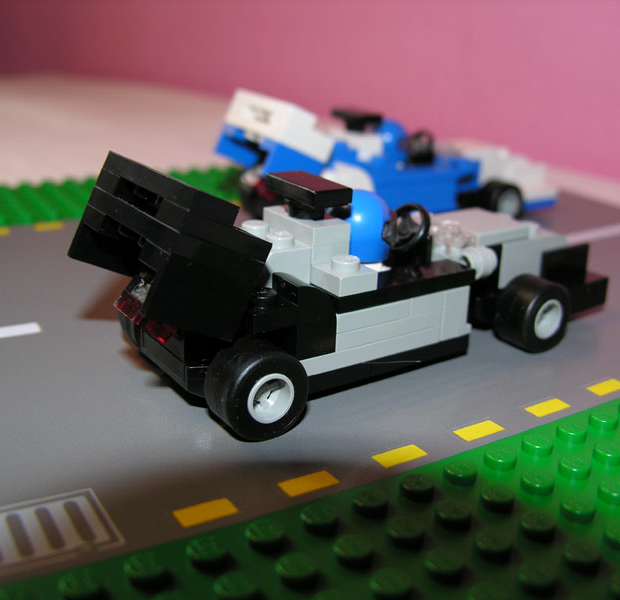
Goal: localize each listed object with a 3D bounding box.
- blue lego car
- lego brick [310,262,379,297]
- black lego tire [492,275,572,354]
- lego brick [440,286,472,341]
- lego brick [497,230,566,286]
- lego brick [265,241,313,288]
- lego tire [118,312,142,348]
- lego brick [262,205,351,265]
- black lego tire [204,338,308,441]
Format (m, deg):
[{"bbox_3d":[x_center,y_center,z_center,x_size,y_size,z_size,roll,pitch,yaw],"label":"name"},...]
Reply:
[{"bbox_3d":[0.027,-0.044,0.249,0.109,0.042,0.042,-9,22,-28],"label":"blue lego car"},{"bbox_3d":[0.006,-0.004,0.135,0.008,0.003,0.008,-11,23,-32],"label":"lego brick"},{"bbox_3d":[0.045,0.003,0.163,0.014,0.014,0.009,-11,23,-32],"label":"black lego tire"},{"bbox_3d":[0.025,0.001,0.151,0.008,0.010,0.008,-11,23,-32],"label":"lego brick"},{"bbox_3d":[0.043,-0.010,0.176,0.021,0.010,0.016,-11,23,-32],"label":"lego brick"},{"bbox_3d":[-0.008,-0.007,0.140,0.008,0.008,0.016,-11,23,-32],"label":"lego brick"},{"bbox_3d":[-0.026,0.005,0.151,0.014,0.014,0.009,-11,23,-32],"label":"lego tire"},{"bbox_3d":[-0.001,-0.012,0.143,0.008,0.007,0.016,-11,23,-32],"label":"lego brick"},{"bbox_3d":[-0.008,0.014,0.127,0.014,0.014,0.009,-11,23,-32],"label":"black lego tire"}]

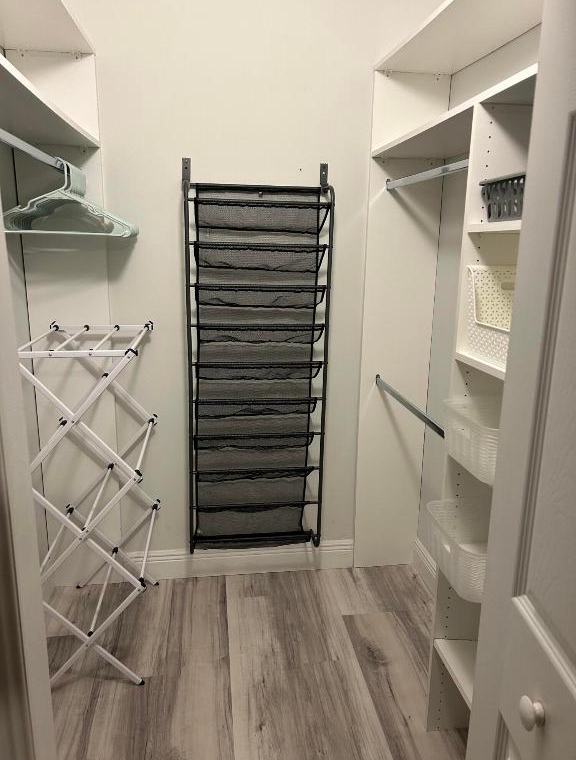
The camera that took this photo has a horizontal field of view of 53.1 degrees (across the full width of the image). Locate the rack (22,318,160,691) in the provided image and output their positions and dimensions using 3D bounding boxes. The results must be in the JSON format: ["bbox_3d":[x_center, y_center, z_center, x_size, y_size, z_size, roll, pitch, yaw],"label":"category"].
[{"bbox_3d":[-0.682,0.405,2.081,0.380,1.165,0.615,-1,14,-8],"label":"rack"}]

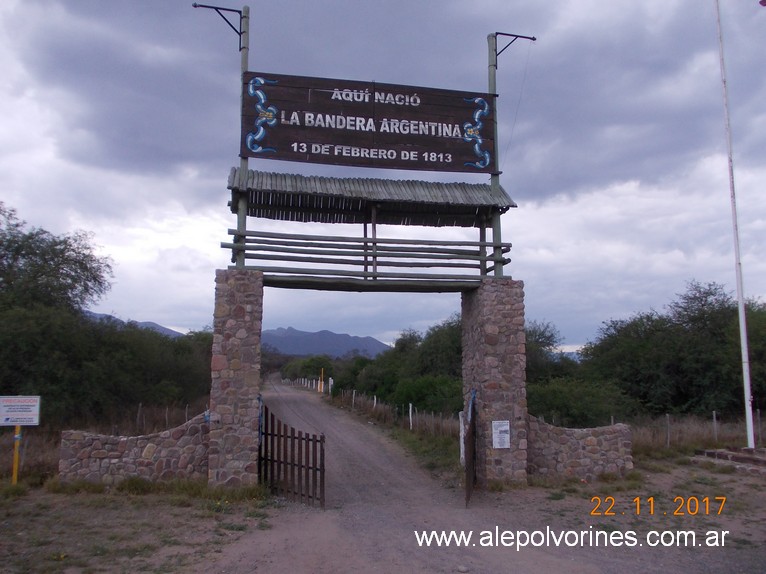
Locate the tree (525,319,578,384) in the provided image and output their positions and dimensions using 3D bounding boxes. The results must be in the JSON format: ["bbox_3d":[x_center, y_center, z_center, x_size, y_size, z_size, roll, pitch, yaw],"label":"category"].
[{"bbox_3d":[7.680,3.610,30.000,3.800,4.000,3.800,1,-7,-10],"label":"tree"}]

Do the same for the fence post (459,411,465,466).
[{"bbox_3d":[1.357,2.600,10.600,0.100,0.970,0.100,1,-7,-10],"label":"fence post"}]

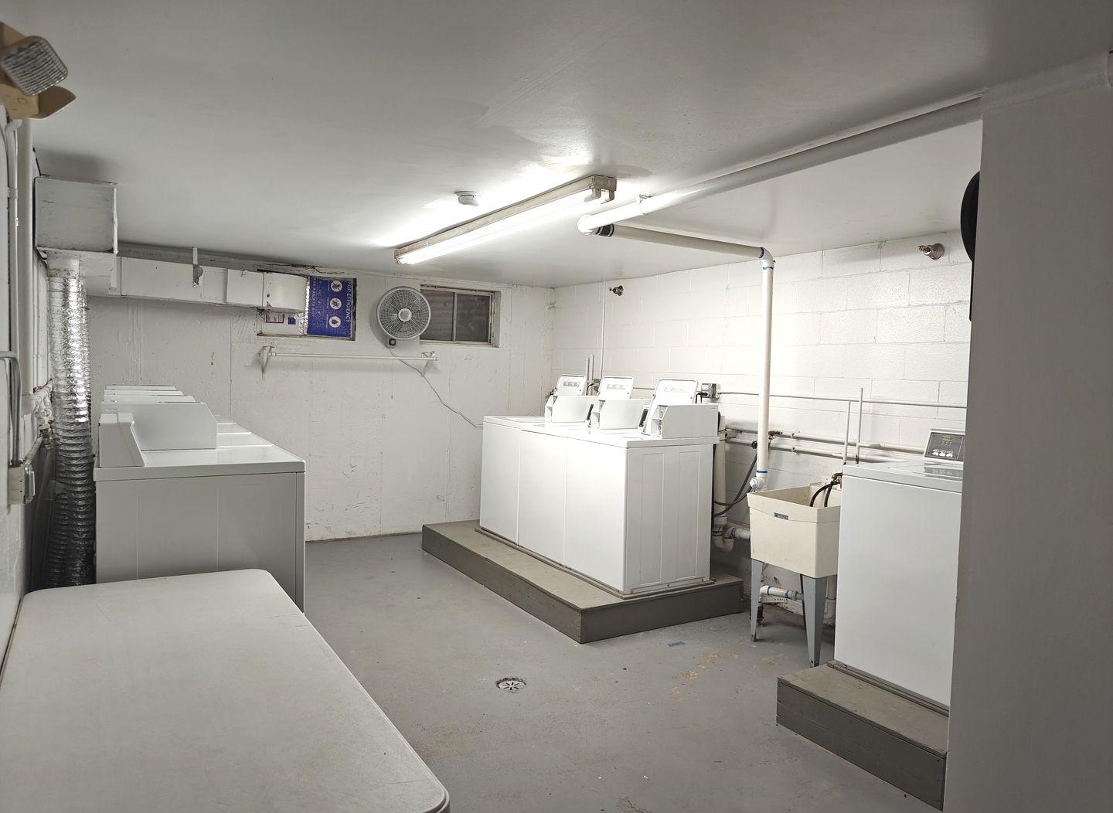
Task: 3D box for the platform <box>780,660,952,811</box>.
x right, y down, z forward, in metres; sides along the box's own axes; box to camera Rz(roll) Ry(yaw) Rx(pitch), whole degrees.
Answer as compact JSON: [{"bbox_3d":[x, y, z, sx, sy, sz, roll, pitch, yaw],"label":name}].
[{"bbox_3d":[1.725,1.350,3.345,1.210,0.208,0.775,-1,4,-32],"label":"platform"}]

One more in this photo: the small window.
[{"bbox_3d":[-0.899,-0.830,6.876,0.790,0.530,0.100,0,3,-31],"label":"small window"}]

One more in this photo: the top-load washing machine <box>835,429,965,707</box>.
[{"bbox_3d":[1.799,0.760,3.367,0.717,0.937,0.655,-1,4,-32],"label":"top-load washing machine"}]

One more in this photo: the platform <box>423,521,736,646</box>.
[{"bbox_3d":[0.042,1.182,5.573,1.259,0.205,2.442,-1,4,-32],"label":"platform"}]

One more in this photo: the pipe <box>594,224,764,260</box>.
[{"bbox_3d":[0.707,-0.896,4.026,1.200,0.066,0.066,0,3,-31],"label":"pipe"}]

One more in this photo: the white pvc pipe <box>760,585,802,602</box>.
[{"bbox_3d":[1.314,1.091,4.322,0.056,0.056,0.310,-1,-2,-39],"label":"white pvc pipe"}]

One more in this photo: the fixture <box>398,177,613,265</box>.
[{"bbox_3d":[-0.430,-0.952,4.062,0.120,0.107,2.460,-1,4,-31],"label":"fixture"}]

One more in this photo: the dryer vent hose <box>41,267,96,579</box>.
[{"bbox_3d":[-1.956,0.170,2.985,0.155,1.425,0.180,-1,4,-32],"label":"dryer vent hose"}]

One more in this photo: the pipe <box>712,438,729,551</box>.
[{"bbox_3d":[1.047,0.556,4.735,0.090,0.760,0.090,2,3,0],"label":"pipe"}]

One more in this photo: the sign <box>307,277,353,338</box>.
[{"bbox_3d":[-1.961,-0.857,6.397,0.398,0.497,0.020,-1,4,-32],"label":"sign"}]

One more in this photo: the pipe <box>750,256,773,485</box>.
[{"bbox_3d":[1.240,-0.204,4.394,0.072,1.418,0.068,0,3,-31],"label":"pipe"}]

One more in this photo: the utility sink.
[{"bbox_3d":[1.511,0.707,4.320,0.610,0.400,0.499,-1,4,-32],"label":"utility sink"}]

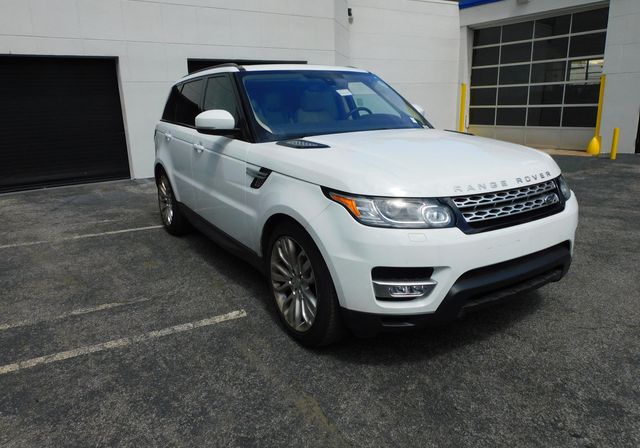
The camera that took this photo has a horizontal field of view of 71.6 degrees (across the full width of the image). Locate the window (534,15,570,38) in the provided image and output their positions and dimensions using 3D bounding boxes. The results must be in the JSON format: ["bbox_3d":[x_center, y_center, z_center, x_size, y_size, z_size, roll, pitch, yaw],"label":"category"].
[{"bbox_3d":[6.407,-5.444,12.235,0.050,0.545,0.920,-14,19,-39],"label":"window"}]

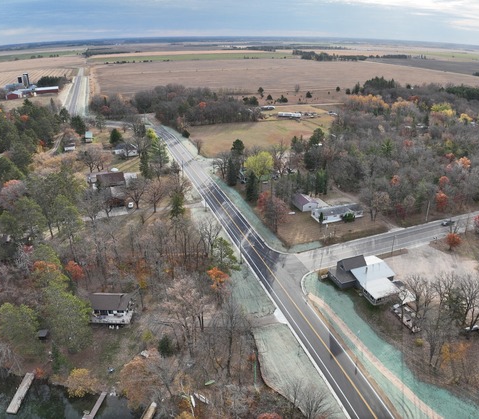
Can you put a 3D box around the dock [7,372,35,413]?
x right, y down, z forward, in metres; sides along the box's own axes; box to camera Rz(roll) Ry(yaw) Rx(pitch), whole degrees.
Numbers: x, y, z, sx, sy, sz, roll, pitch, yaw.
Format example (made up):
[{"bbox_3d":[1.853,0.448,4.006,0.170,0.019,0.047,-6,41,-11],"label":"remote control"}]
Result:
[{"bbox_3d":[-50.020,42.190,89.140,2.030,0.500,10.890,-2,24,-6],"label":"dock"}]

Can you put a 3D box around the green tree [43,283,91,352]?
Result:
[{"bbox_3d":[-40.700,27.300,92.800,9.600,19.500,9.600,0,24,0],"label":"green tree"}]

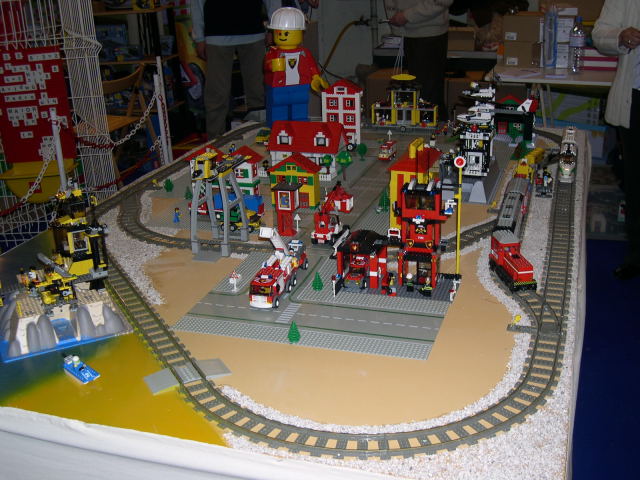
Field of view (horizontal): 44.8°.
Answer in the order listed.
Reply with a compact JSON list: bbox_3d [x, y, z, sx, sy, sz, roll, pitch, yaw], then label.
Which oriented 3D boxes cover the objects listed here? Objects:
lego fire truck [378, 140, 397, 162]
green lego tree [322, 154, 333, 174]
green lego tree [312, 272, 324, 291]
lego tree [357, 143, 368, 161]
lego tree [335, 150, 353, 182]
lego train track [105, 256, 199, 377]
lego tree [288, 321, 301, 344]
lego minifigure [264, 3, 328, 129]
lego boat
[{"bbox_3d":[0.242,-0.321,2.768,0.042,0.052,0.096,4,21,18],"label":"lego fire truck"},{"bbox_3d":[0.028,-0.245,2.553,0.037,0.072,0.037,4,21,18],"label":"green lego tree"},{"bbox_3d":[-0.005,0.089,1.688,0.022,0.039,0.022,4,21,18],"label":"green lego tree"},{"bbox_3d":[0.152,-0.312,2.746,0.035,0.057,0.035,4,21,18],"label":"lego tree"},{"bbox_3d":[0.076,-0.240,2.500,0.054,0.095,0.054,-2,20,1],"label":"lego tree"},{"bbox_3d":[-0.381,0.141,1.627,0.064,0.011,0.635,-12,22,-25],"label":"lego train track"},{"bbox_3d":[-0.049,0.171,1.458,0.022,0.044,0.022,-2,20,1],"label":"lego tree"},{"bbox_3d":[-0.105,-0.685,3.153,0.262,0.498,0.185,-8,21,-16],"label":"lego minifigure"},{"bbox_3d":[-0.419,0.225,1.362,0.034,0.037,0.083,-20,26,-40],"label":"lego boat"}]

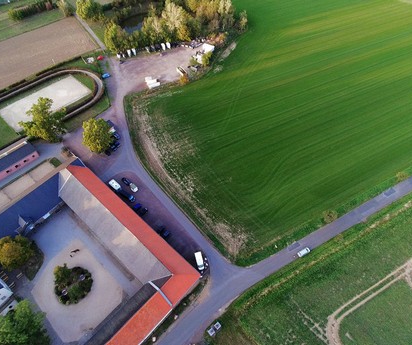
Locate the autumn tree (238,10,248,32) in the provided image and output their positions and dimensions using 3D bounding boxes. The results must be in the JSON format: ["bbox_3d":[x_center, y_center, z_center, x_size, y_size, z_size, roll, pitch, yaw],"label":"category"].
[{"bbox_3d":[22.667,-90.910,177.321,6.000,13.500,6.000,2,54,0],"label":"autumn tree"}]

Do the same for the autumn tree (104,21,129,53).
[{"bbox_3d":[-50.212,-73.620,160.864,12.000,17.300,12.000,2,54,0],"label":"autumn tree"}]

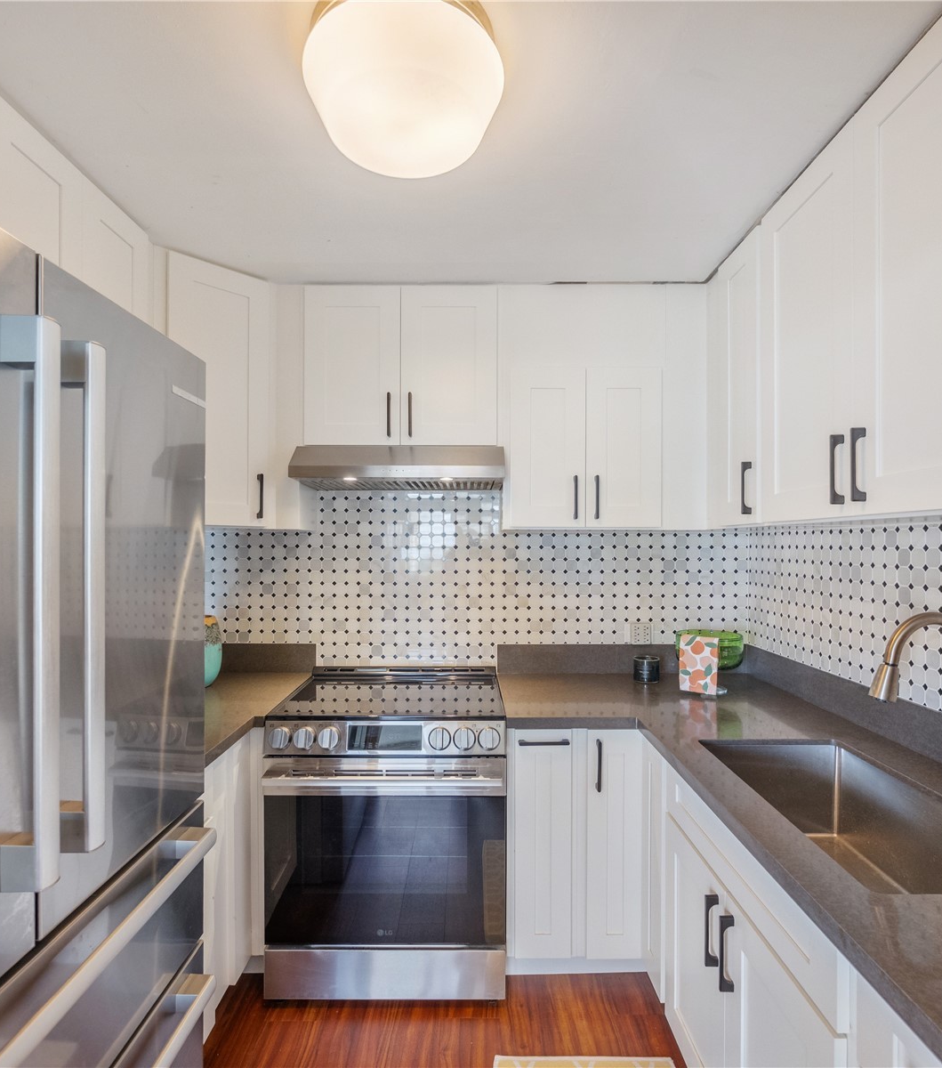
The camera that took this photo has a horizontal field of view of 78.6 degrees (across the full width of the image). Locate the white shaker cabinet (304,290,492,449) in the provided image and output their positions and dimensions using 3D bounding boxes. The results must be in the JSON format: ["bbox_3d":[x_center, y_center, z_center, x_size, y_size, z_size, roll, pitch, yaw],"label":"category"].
[{"bbox_3d":[-0.262,-0.622,2.258,0.727,0.590,0.320,0,-1,0],"label":"white shaker cabinet"}]

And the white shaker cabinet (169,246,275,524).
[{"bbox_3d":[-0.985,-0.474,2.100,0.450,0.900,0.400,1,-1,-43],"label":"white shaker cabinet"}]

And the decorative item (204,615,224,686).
[{"bbox_3d":[-1.030,0.439,2.175,0.180,0.265,0.180,0,-1,0],"label":"decorative item"}]

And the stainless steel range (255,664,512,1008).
[{"bbox_3d":[-0.266,1.003,2.060,0.759,0.915,0.655,0,-1,0],"label":"stainless steel range"}]

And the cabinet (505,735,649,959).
[{"bbox_3d":[0.335,0.986,2.098,0.434,0.750,0.600,0,-1,0],"label":"cabinet"}]

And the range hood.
[{"bbox_3d":[-0.264,-0.257,2.208,0.759,0.140,0.410,0,-1,0],"label":"range hood"}]

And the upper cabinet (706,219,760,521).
[{"bbox_3d":[1.003,-0.469,1.899,0.316,0.885,0.415,0,-1,0],"label":"upper cabinet"}]

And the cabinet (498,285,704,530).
[{"bbox_3d":[0.480,-0.467,2.259,0.750,0.900,0.315,0,-1,0],"label":"cabinet"}]

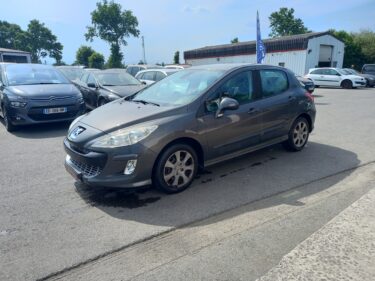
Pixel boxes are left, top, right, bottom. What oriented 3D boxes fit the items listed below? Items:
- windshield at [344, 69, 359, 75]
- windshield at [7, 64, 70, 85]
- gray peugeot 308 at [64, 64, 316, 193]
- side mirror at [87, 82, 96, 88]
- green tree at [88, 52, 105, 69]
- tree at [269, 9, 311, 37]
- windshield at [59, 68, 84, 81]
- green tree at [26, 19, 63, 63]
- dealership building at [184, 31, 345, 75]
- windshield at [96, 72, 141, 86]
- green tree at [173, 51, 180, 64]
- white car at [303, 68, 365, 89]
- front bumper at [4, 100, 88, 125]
[{"bbox_3d":[13.628,-5.709,22.495,1.400,0.450,0.700,-12,19,-38],"label":"windshield"},{"bbox_3d":[-3.954,-1.688,7.072,1.500,0.540,0.780,-13,19,-40],"label":"windshield"},{"bbox_3d":[0.331,-0.446,4.396,4.280,1.500,1.880,-12,18,-36],"label":"gray peugeot 308"},{"bbox_3d":[-2.726,-1.518,7.580,0.240,0.170,0.160,-14,19,-40],"label":"side mirror"},{"bbox_3d":[-14.224,-11.614,42.417,2.471,4.145,2.471,-7,16,-24],"label":"green tree"},{"bbox_3d":[17.220,-16.991,47.314,7.200,11.148,7.200,-1,15,0],"label":"tree"},{"bbox_3d":[-5.311,-2.974,12.236,1.450,0.520,0.750,-12,19,-38],"label":"windshield"},{"bbox_3d":[-23.919,-15.157,45.610,6.029,9.531,6.029,-7,16,-24],"label":"green tree"},{"bbox_3d":[8.804,-11.294,38.250,8.500,5.300,22.300,-11,18,-34],"label":"dealership building"},{"bbox_3d":[-2.297,-1.988,8.755,1.450,0.420,0.800,-13,19,-40],"label":"windshield"},{"bbox_3d":[-2.026,-14.914,52.940,1.600,4.926,1.600,-1,15,0],"label":"green tree"},{"bbox_3d":[10.698,-4.630,19.727,1.820,1.460,4.210,-12,18,-35],"label":"white car"},{"bbox_3d":[-3.275,-0.663,6.603,1.830,0.550,0.600,-14,19,-40],"label":"front bumper"}]

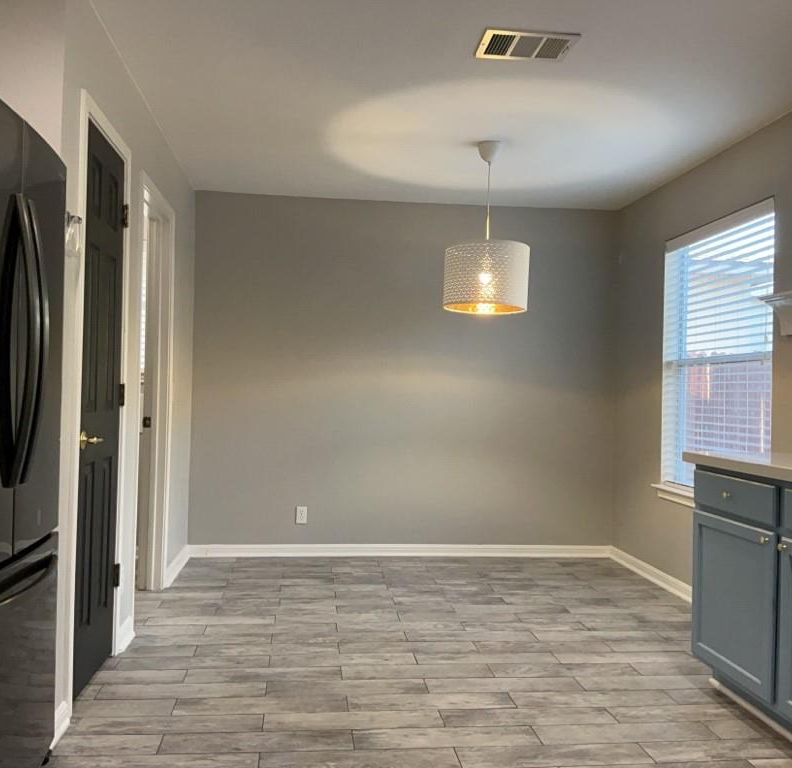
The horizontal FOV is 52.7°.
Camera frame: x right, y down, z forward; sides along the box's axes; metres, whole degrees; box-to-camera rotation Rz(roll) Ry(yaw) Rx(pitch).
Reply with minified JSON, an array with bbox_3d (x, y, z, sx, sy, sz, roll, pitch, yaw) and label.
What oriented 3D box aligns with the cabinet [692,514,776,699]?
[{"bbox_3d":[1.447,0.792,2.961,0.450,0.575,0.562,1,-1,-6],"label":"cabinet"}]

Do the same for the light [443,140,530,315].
[{"bbox_3d":[0.473,-0.818,4.135,0.440,0.874,0.440,1,-1,-6],"label":"light"}]

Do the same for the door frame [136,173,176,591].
[{"bbox_3d":[-1.276,0.089,4.019,0.140,2.108,0.890,1,-1,-6],"label":"door frame"}]

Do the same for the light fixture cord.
[{"bbox_3d":[0.475,-0.934,4.136,0.016,0.448,0.016,1,-1,-6],"label":"light fixture cord"}]

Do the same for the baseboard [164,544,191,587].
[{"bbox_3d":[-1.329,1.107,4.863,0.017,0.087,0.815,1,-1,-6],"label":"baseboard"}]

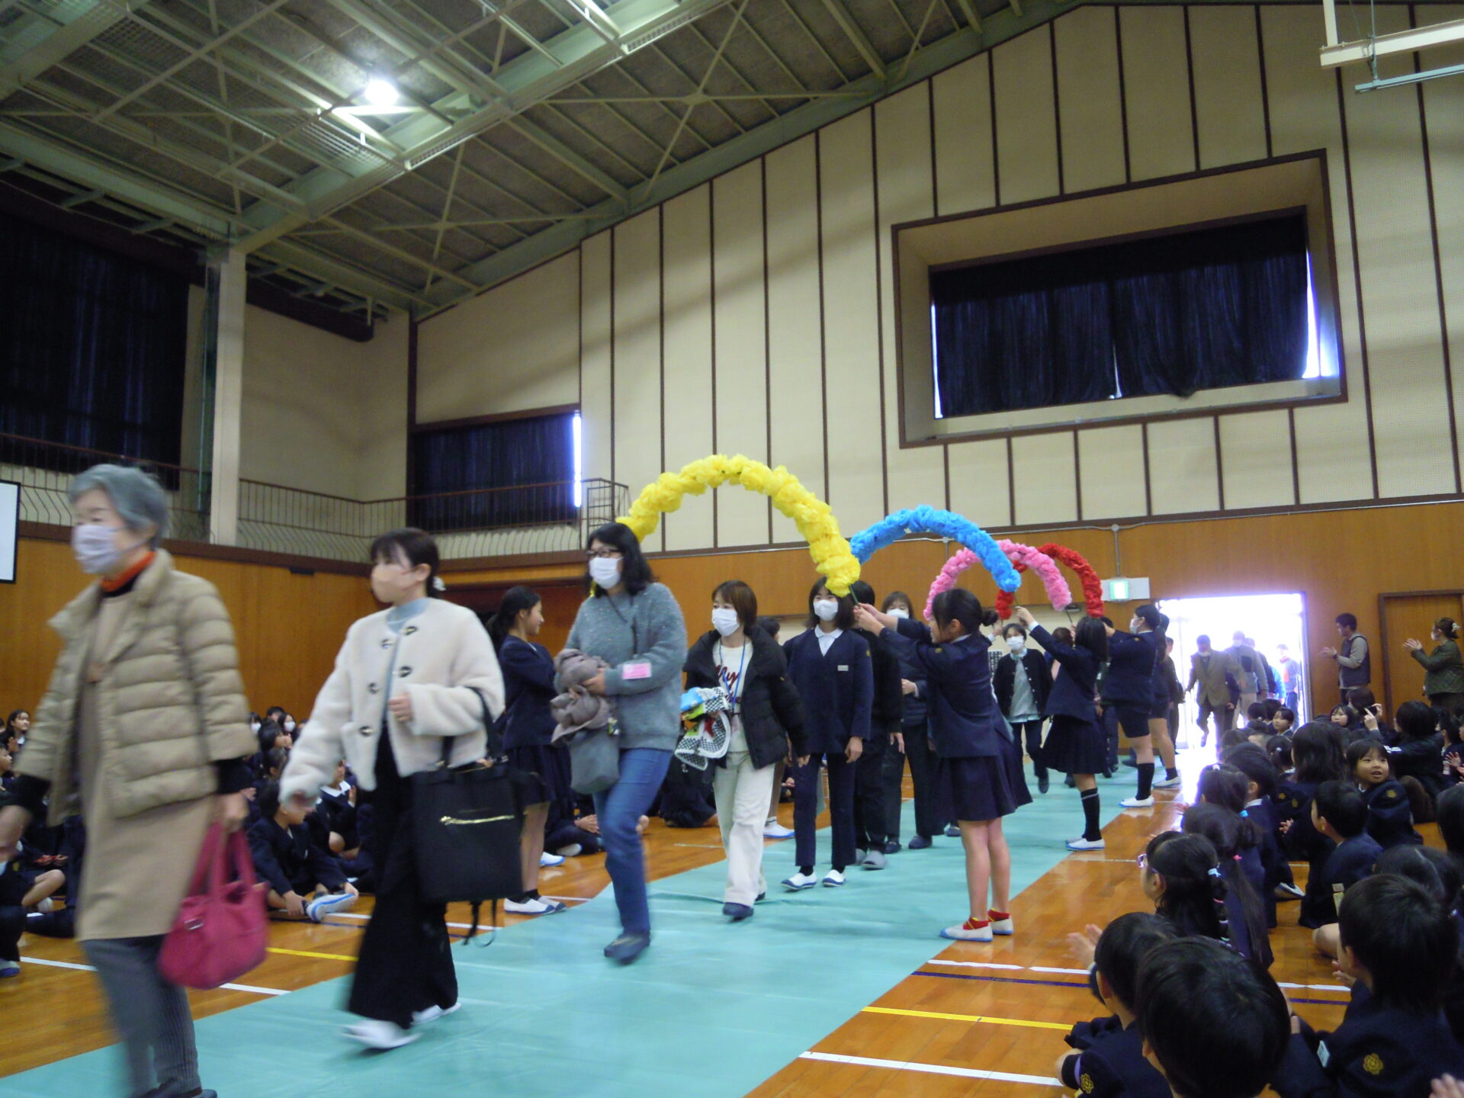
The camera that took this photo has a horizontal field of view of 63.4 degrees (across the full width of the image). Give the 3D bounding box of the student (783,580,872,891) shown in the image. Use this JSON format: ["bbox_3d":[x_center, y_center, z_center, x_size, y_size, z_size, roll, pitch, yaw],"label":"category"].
[{"bbox_3d":[0.495,0.965,6.427,0.470,1.609,0.340,-4,-8,22],"label":"student"}]

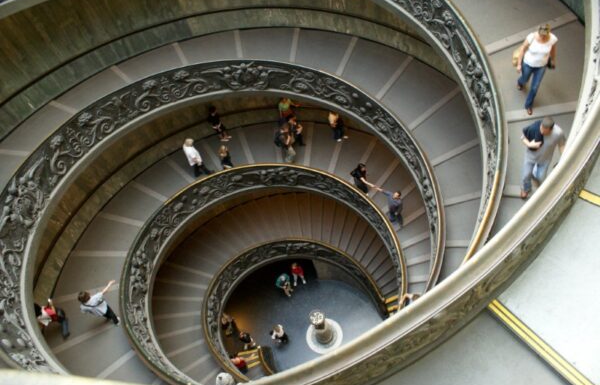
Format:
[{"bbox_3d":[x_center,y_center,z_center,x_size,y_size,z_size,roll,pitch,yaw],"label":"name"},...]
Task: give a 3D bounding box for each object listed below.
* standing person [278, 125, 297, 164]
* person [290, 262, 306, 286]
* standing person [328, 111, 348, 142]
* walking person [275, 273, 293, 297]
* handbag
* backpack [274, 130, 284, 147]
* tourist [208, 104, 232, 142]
[{"bbox_3d":[-0.425,-1.614,15.589,0.460,1.760,0.500,13,59,22],"label":"standing person"},{"bbox_3d":[-0.115,3.486,19.002,0.520,1.680,0.420,-13,52,4],"label":"person"},{"bbox_3d":[1.387,-2.483,16.341,0.500,1.660,0.420,18,60,25],"label":"standing person"},{"bbox_3d":[-0.590,3.886,18.862,0.550,1.620,0.480,-25,52,-5],"label":"walking person"},{"bbox_3d":[4.027,-2.510,8.327,0.130,0.280,0.320,-4,54,11],"label":"handbag"},{"bbox_3d":[-0.689,-1.858,15.403,0.220,0.480,0.320,13,59,22],"label":"backpack"},{"bbox_3d":[-2.892,-2.511,16.380,0.400,1.650,0.480,19,61,25],"label":"tourist"}]

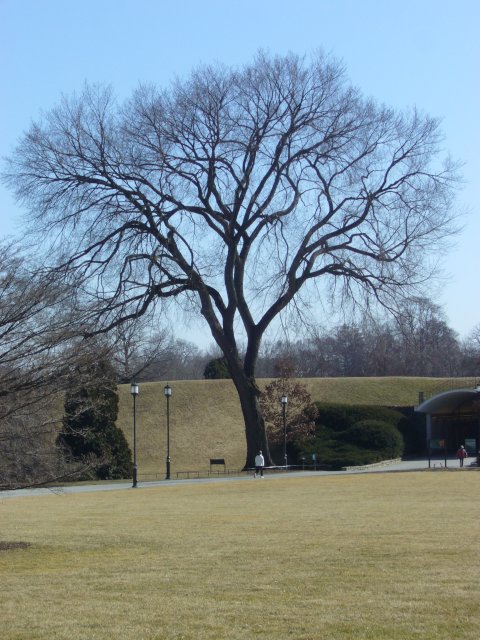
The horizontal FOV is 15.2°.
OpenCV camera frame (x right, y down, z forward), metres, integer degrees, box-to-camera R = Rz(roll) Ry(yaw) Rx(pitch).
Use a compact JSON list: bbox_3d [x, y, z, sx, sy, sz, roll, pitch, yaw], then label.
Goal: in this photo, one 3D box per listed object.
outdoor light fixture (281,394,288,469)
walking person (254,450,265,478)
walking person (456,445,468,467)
[{"bbox_3d":[3.176,7.883,126.000,0.440,5.330,0.440,0,-3,0],"label":"outdoor light fixture"},{"bbox_3d":[1.186,8.684,108.000,0.600,1.730,0.550,3,-5,-44],"label":"walking person"},{"bbox_3d":[16.997,10.404,137.000,0.650,1.680,0.420,-1,-3,9],"label":"walking person"}]

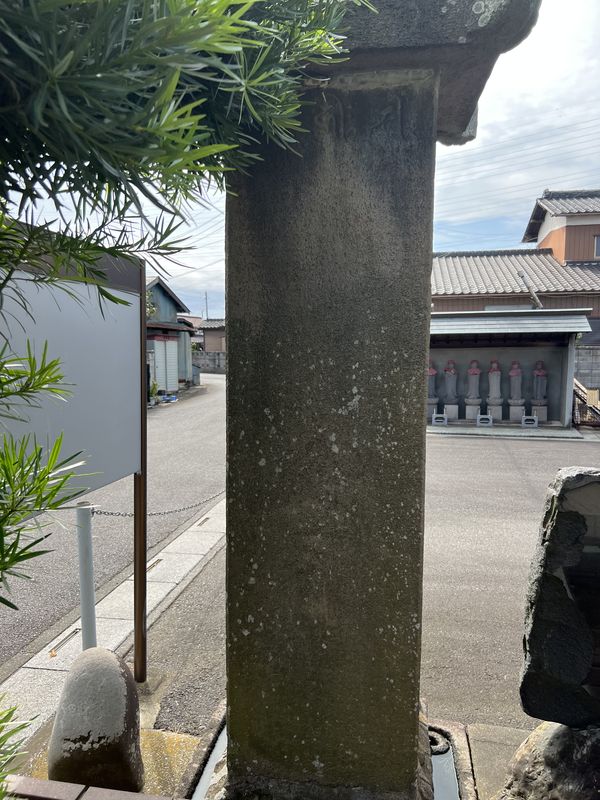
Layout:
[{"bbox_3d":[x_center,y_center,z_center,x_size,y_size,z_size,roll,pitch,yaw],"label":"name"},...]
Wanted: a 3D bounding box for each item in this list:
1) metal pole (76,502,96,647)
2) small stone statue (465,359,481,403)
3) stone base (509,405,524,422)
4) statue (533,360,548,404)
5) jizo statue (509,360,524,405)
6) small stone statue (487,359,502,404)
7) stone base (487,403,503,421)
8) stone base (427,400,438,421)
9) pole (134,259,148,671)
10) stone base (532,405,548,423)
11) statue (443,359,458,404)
[{"bbox_3d":[-0.977,0.875,2.768,0.066,0.819,0.066,0,6,0],"label":"metal pole"},{"bbox_3d":[3.160,-0.332,10.895,0.270,0.790,0.260,1,6,15],"label":"small stone statue"},{"bbox_3d":[3.874,0.215,10.703,0.250,0.250,0.250,1,6,15],"label":"stone base"},{"bbox_3d":[4.240,-0.303,10.604,0.270,0.790,0.260,1,6,15],"label":"statue"},{"bbox_3d":[3.861,-0.312,10.706,0.270,0.790,0.260,1,6,15],"label":"jizo statue"},{"bbox_3d":[3.514,-0.322,10.800,0.270,0.790,0.260,1,6,15],"label":"small stone statue"},{"bbox_3d":[3.514,0.217,10.800,0.250,0.250,0.250,1,6,15],"label":"stone base"},{"bbox_3d":[2.419,0.212,11.096,0.250,0.250,0.250,1,6,15],"label":"stone base"},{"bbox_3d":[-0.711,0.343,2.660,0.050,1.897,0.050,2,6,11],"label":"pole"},{"bbox_3d":[4.236,0.213,10.605,0.250,0.250,0.250,1,6,15],"label":"stone base"},{"bbox_3d":[2.779,-0.335,10.998,0.270,0.790,0.260,1,6,15],"label":"statue"}]

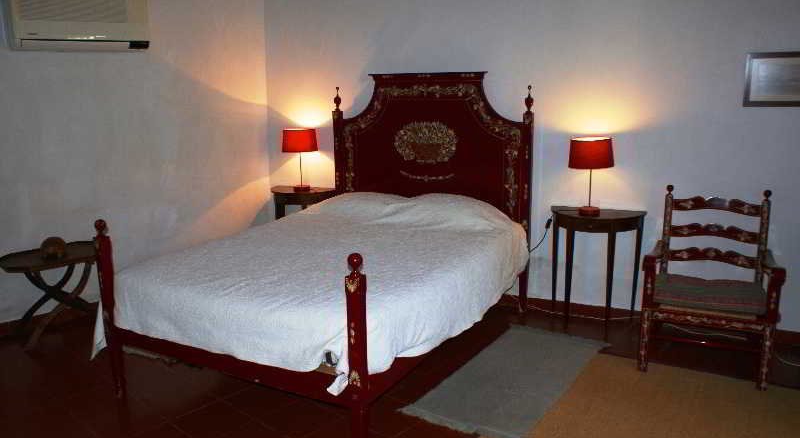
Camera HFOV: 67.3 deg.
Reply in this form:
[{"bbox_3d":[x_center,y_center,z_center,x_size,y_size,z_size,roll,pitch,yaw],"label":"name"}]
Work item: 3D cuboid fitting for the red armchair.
[{"bbox_3d":[1.728,0.344,3.329,0.650,0.965,0.590,5,13,25],"label":"red armchair"}]

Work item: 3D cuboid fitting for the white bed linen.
[{"bbox_3d":[-0.335,0.230,3.532,1.680,0.510,2.100,5,13,29],"label":"white bed linen"}]

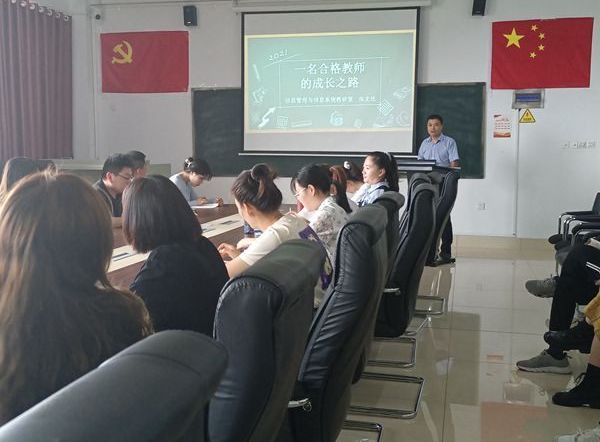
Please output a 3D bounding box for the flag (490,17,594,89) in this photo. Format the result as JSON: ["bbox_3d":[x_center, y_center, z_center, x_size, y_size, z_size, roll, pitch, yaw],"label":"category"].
[{"bbox_3d":[3.044,-2.099,9.392,1.218,0.848,0.030,1,6,12],"label":"flag"}]

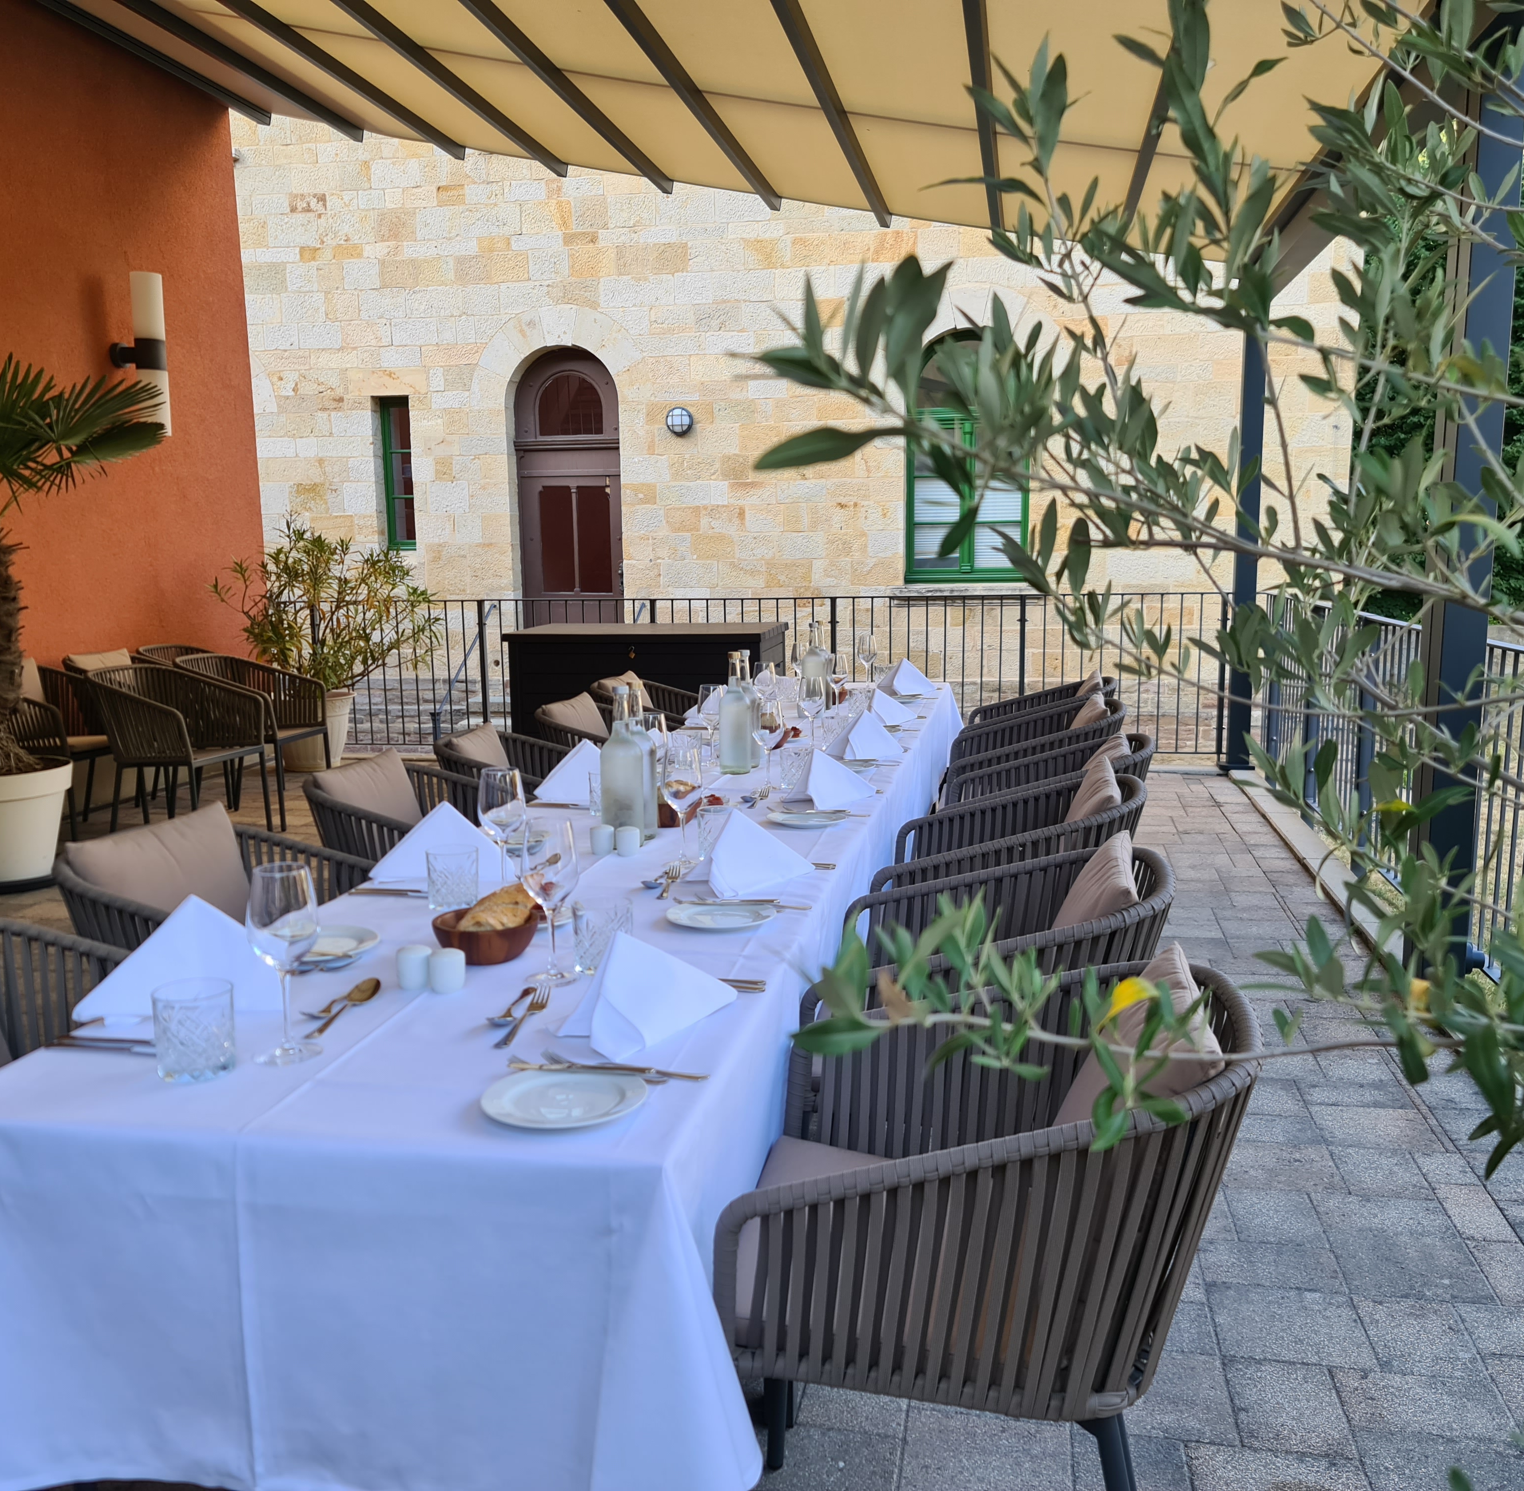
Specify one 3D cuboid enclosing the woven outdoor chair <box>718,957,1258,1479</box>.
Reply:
[{"bbox_3d":[0.262,0.682,1.727,0.625,0.800,0.600,1,8,11],"label":"woven outdoor chair"}]

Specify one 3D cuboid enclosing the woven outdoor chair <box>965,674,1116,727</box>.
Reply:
[{"bbox_3d":[1.046,0.146,5.504,0.625,0.800,0.600,1,8,11],"label":"woven outdoor chair"}]

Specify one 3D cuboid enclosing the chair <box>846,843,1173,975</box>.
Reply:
[{"bbox_3d":[0.374,0.583,2.430,0.625,0.800,0.600,1,8,11],"label":"chair"}]

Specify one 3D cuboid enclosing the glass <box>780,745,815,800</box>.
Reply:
[{"bbox_3d":[0.084,0.055,3.448,0.083,0.097,0.083,1,8,10],"label":"glass"}]

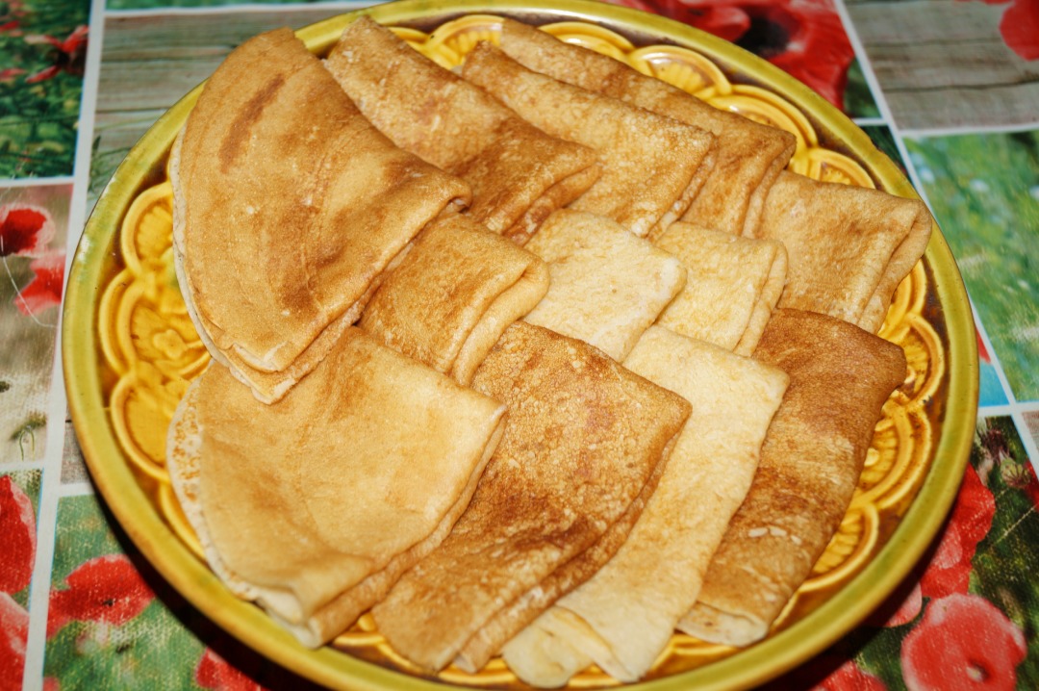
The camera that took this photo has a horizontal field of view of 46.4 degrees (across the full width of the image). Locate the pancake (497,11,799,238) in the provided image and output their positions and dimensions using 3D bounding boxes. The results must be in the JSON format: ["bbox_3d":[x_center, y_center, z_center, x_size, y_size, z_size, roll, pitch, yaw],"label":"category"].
[{"bbox_3d":[0.035,-0.085,0.505,0.139,0.020,0.066,25,57,13],"label":"pancake"}]

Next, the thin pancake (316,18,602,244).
[{"bbox_3d":[-0.033,-0.086,0.495,0.130,0.022,0.068,30,58,16],"label":"thin pancake"}]

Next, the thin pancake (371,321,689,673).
[{"bbox_3d":[0.000,0.054,0.401,0.080,0.021,0.120,25,57,13],"label":"thin pancake"}]

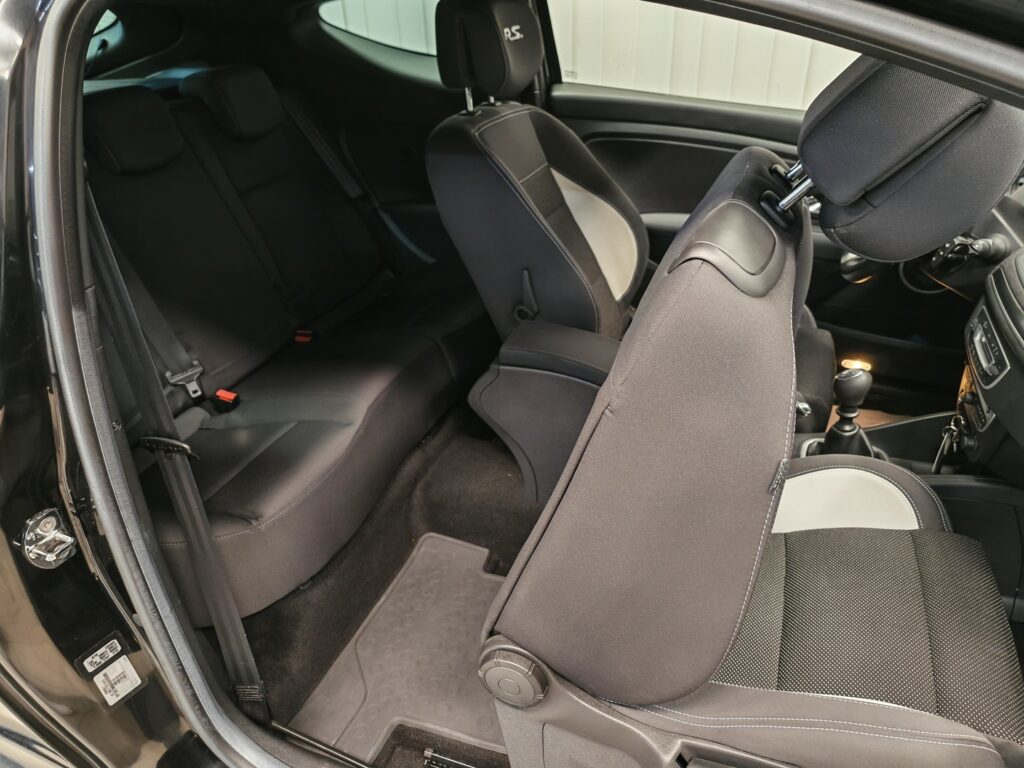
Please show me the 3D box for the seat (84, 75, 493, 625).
[{"bbox_3d":[-0.531,-0.252,1.481,0.766,0.711,1.319,7,32,18],"label":"seat"}]

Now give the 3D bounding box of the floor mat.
[{"bbox_3d":[-0.080,0.473,1.218,0.459,0.030,0.507,7,32,18],"label":"floor mat"}]

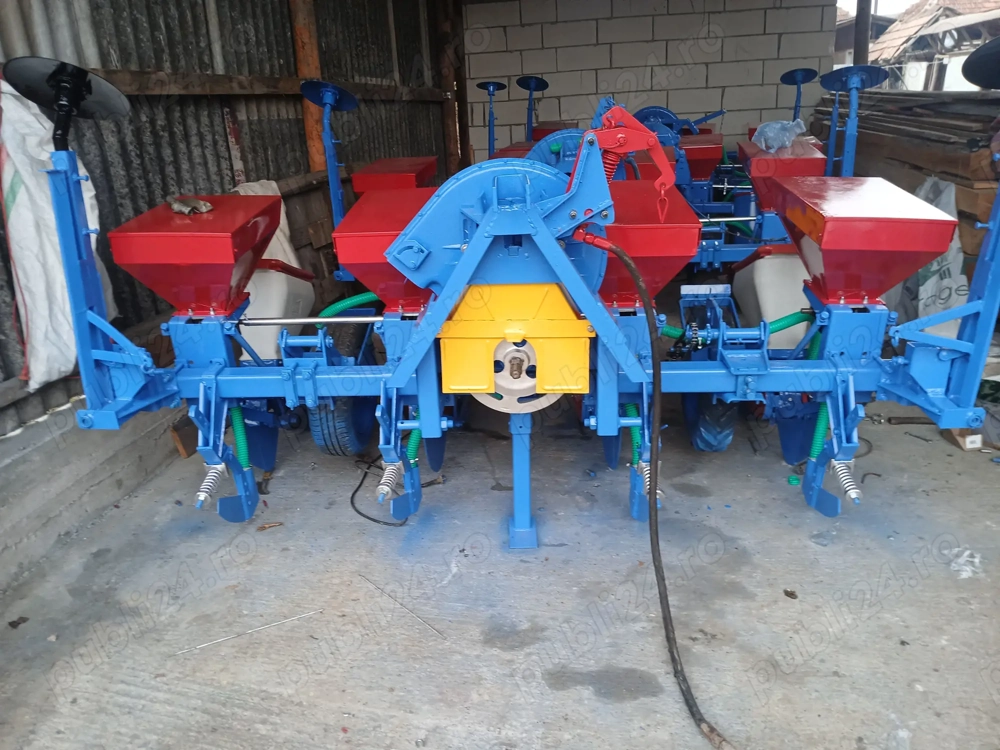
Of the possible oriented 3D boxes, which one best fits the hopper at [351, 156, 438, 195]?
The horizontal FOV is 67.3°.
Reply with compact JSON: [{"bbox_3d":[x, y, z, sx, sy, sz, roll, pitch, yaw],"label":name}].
[{"bbox_3d":[-0.592,-1.080,4.430,0.372,0.305,0.532,1,26,9],"label":"hopper"}]

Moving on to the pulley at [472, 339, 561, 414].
[{"bbox_3d":[0.053,-0.050,2.190,0.380,0.380,0.090,-1,27,3],"label":"pulley"}]

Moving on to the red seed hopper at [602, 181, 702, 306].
[{"bbox_3d":[0.412,-0.418,2.465,0.372,0.305,0.532,0,27,3],"label":"red seed hopper"}]

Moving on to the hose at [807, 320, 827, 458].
[{"bbox_3d":[1.102,0.070,2.612,0.055,0.550,0.060,-7,27,6],"label":"hose"}]

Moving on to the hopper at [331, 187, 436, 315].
[{"bbox_3d":[-0.285,-0.405,2.500,0.372,0.305,0.532,0,27,3],"label":"hopper"}]

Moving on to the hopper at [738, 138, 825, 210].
[{"bbox_3d":[1.535,-1.100,4.170,0.372,0.305,0.532,1,25,8],"label":"hopper"}]

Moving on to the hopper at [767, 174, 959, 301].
[{"bbox_3d":[1.124,-0.426,2.430,0.372,0.305,0.532,0,27,2],"label":"hopper"}]

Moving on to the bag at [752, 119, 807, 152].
[{"bbox_3d":[1.548,-1.321,4.160,0.290,0.170,0.220,1,20,9],"label":"bag"}]

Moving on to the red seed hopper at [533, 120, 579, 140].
[{"bbox_3d":[0.505,-2.070,6.700,0.372,0.305,0.532,1,25,7],"label":"red seed hopper"}]

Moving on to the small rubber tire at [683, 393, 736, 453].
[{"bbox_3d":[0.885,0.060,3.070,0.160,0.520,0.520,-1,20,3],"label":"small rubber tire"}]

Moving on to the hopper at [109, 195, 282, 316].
[{"bbox_3d":[-0.970,-0.396,2.525,0.372,0.305,0.532,0,26,2],"label":"hopper"}]

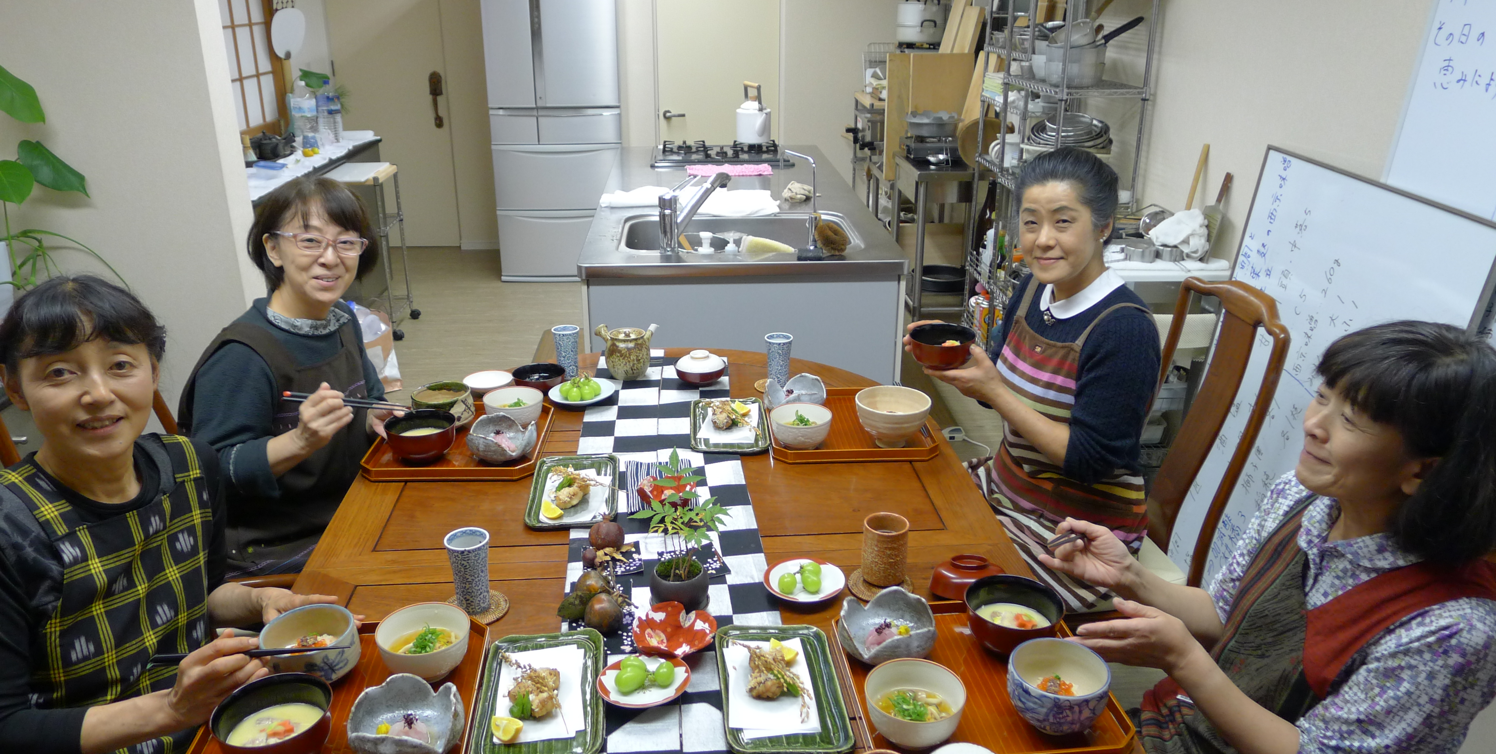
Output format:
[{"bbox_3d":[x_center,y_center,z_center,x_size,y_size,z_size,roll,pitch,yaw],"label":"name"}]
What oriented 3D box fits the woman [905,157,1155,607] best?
[{"bbox_3d":[0.491,0.196,2.007,0.630,1.270,0.510,-9,23,-22],"label":"woman"}]

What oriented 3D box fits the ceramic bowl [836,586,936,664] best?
[{"bbox_3d":[0.180,0.339,1.324,0.131,0.061,0.131,-1,21,-4],"label":"ceramic bowl"}]

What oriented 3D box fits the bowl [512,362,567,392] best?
[{"bbox_3d":[-0.469,0.006,2.243,0.121,0.037,0.121,0,21,0],"label":"bowl"}]

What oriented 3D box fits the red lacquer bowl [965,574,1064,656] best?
[{"bbox_3d":[0.353,0.328,1.332,0.127,0.068,0.127,0,21,0],"label":"red lacquer bowl"}]

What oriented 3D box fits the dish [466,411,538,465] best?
[{"bbox_3d":[-0.460,0.123,1.873,0.130,0.066,0.130,0,21,0],"label":"dish"}]

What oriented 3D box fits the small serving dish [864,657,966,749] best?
[{"bbox_3d":[0.196,0.394,1.178,0.116,0.062,0.116,0,21,0],"label":"small serving dish"}]

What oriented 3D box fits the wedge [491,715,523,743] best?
[{"bbox_3d":[-0.280,0.409,1.158,0.037,0.025,0.028,0,21,0],"label":"wedge"}]

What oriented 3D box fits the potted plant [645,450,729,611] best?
[{"bbox_3d":[-0.096,0.211,1.412,0.140,0.236,0.125,0,21,0],"label":"potted plant"}]

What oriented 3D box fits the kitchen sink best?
[{"bbox_3d":[-0.028,-0.352,3.065,0.700,0.190,0.520,-1,21,-3],"label":"kitchen sink"}]

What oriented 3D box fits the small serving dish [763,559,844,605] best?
[{"bbox_3d":[0.083,0.305,1.461,0.119,0.025,0.119,0,21,0],"label":"small serving dish"}]

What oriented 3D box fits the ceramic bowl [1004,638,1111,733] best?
[{"bbox_3d":[0.368,0.380,1.198,0.120,0.075,0.120,0,21,0],"label":"ceramic bowl"}]

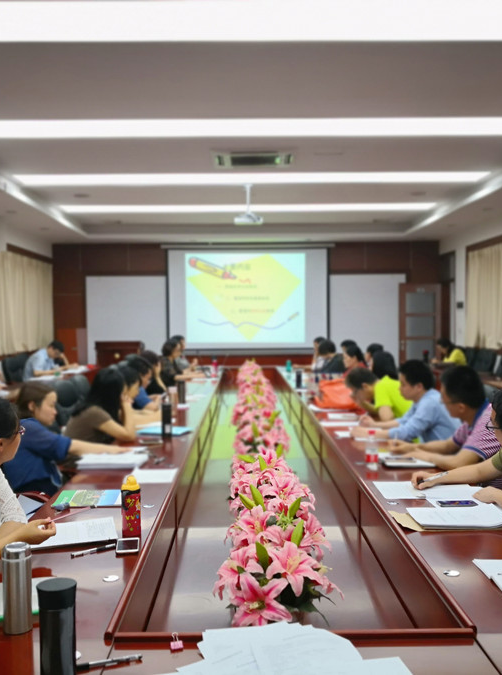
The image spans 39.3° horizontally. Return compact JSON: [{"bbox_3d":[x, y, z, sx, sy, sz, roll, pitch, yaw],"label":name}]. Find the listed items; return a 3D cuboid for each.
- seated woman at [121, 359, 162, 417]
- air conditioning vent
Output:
[{"bbox_3d":[-1.044,0.789,5.204,0.800,1.180,0.480,0,1,-1],"label":"seated woman"},{"bbox_3d":[0.033,-1.930,7.644,0.880,0.070,0.850,0,1,-1],"label":"air conditioning vent"}]

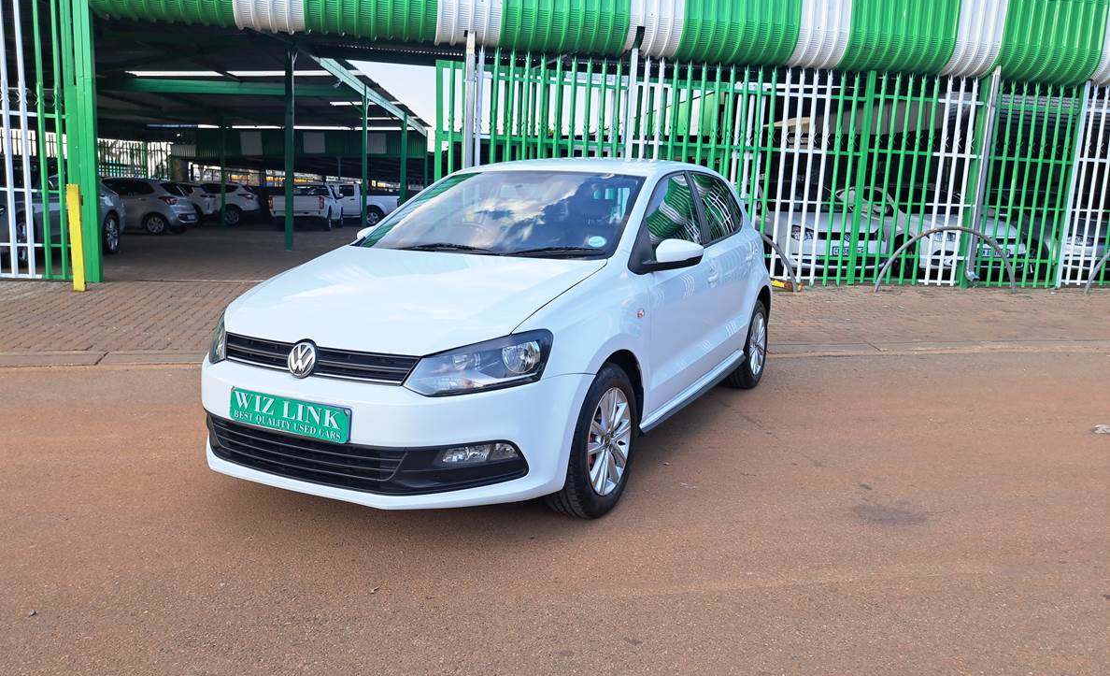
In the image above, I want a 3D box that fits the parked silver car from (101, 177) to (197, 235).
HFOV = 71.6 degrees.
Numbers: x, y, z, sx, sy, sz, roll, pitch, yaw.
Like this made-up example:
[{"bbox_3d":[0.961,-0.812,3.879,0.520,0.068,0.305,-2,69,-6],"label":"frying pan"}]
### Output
[{"bbox_3d":[-12.135,-3.669,21.423,3.870,1.540,1.690,0,10,-5],"label":"parked silver car"}]

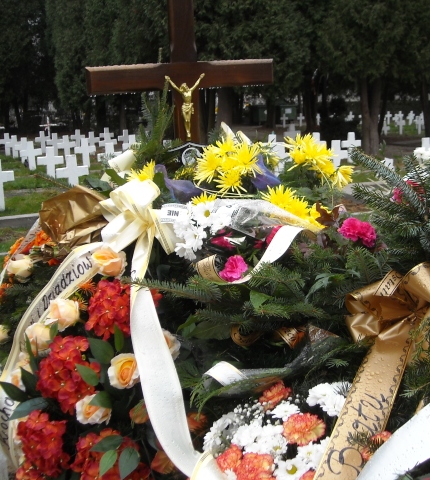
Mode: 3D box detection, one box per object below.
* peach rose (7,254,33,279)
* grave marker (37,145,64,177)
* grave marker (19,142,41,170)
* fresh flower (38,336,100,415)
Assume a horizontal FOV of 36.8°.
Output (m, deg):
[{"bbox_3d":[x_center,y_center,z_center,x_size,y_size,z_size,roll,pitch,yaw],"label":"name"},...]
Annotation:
[{"bbox_3d":[-0.475,0.065,1.580,0.057,0.056,0.057,8,15,40],"label":"peach rose"},{"bbox_3d":[-3.711,-1.633,14.618,0.585,0.870,0.150,-6,12,-25],"label":"grave marker"},{"bbox_3d":[-4.790,-2.168,16.800,0.580,0.780,0.120,-6,12,-23],"label":"grave marker"},{"bbox_3d":[-0.324,0.295,1.420,0.140,0.170,0.120,1,11,11],"label":"fresh flower"}]

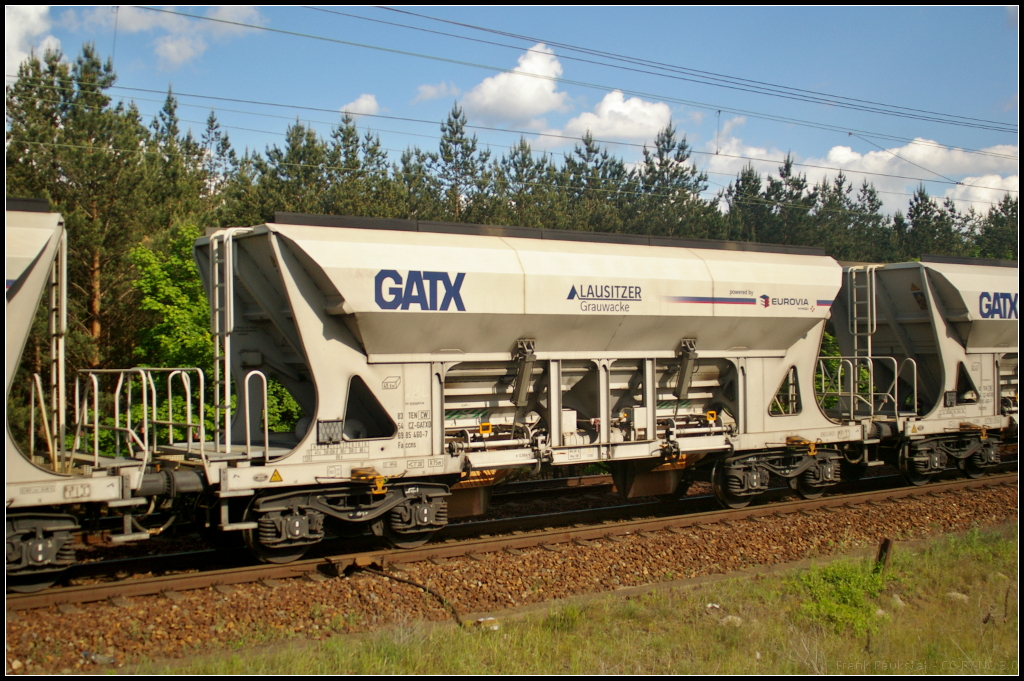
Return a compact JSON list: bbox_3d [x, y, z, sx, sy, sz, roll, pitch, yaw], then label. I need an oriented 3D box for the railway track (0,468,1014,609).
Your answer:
[{"bbox_3d":[1.937,2.767,18.678,19.000,0.200,1.650,0,-1,-36],"label":"railway track"}]

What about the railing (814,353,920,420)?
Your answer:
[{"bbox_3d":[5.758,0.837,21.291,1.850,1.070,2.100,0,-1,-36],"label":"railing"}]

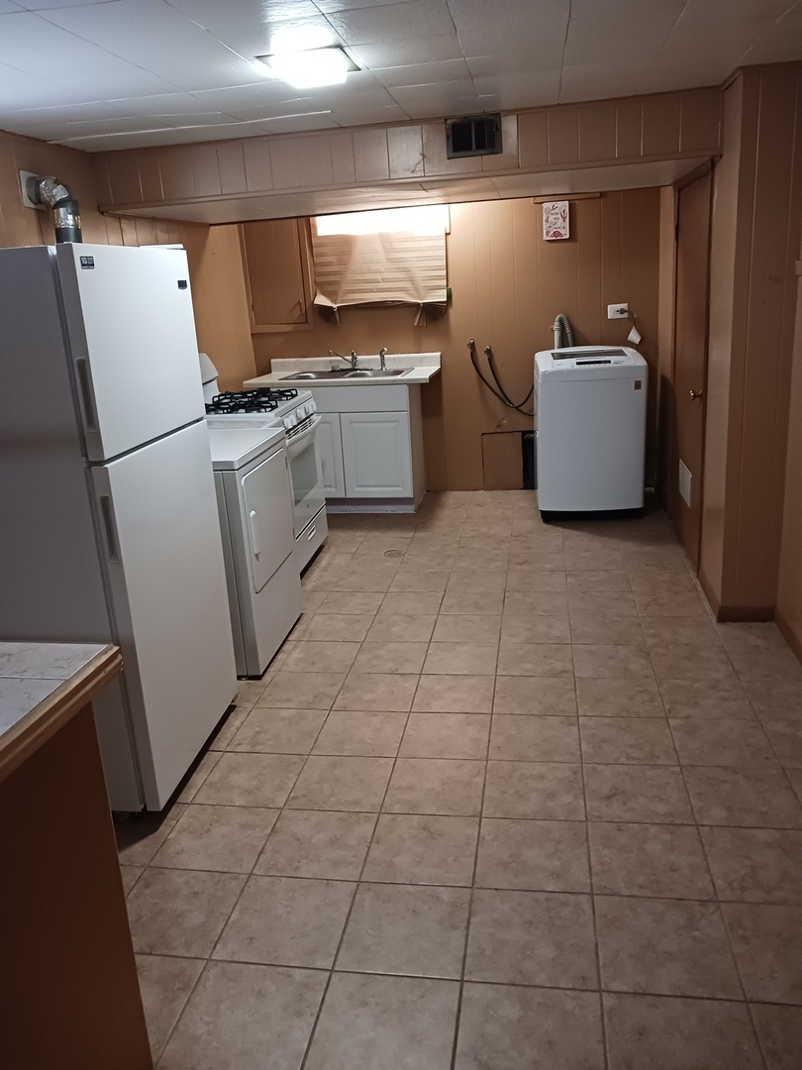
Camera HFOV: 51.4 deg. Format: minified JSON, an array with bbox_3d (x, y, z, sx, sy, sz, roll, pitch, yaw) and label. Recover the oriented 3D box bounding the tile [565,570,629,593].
[{"bbox_3d":[1.006,0.243,4.268,0.303,0.010,0.303,-1,17,10],"label":"tile"}]

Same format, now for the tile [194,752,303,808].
[{"bbox_3d":[-0.492,0.813,2.779,0.304,0.010,0.304,-1,17,10],"label":"tile"}]

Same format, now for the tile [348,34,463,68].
[{"bbox_3d":[0.029,-1.448,2.494,0.305,0.013,0.305,-1,17,10],"label":"tile"}]

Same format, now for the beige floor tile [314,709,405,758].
[{"bbox_3d":[-0.140,0.717,3.016,0.304,0.010,0.304,-1,17,10],"label":"beige floor tile"}]

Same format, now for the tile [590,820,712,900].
[{"bbox_3d":[0.667,0.879,2.254,0.302,0.010,0.302,-1,17,10],"label":"tile"}]

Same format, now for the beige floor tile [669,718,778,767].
[{"bbox_3d":[1.069,0.696,2.788,0.305,0.010,0.305,-1,17,10],"label":"beige floor tile"}]

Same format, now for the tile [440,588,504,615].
[{"bbox_3d":[0.353,0.341,4.055,0.301,0.015,0.301,-1,18,10],"label":"tile"}]

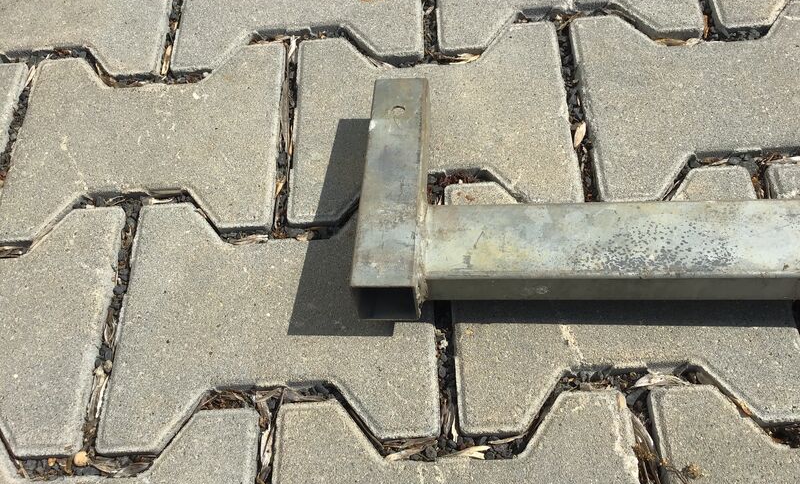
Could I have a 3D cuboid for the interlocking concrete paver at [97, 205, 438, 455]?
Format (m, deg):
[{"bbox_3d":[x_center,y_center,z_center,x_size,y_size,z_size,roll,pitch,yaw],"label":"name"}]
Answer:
[{"bbox_3d":[-0.077,0.061,0.489,0.202,0.070,0.174,-4,60,3],"label":"interlocking concrete paver"}]

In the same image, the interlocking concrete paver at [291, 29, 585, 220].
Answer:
[{"bbox_3d":[0.025,-0.075,0.557,0.202,0.070,0.174,-3,60,3],"label":"interlocking concrete paver"}]

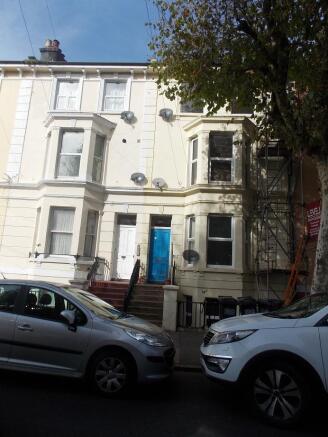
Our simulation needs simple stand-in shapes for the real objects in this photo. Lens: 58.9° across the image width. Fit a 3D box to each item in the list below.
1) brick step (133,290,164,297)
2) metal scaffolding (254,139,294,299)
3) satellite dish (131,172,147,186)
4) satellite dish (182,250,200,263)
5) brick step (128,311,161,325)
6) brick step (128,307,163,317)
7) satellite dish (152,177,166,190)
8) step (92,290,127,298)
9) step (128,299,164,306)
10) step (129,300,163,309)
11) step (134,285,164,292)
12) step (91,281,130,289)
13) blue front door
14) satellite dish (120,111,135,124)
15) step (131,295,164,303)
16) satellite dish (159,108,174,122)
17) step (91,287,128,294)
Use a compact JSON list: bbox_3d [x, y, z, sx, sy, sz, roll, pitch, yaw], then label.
[{"bbox_3d":[-0.479,2.506,9.822,1.220,0.157,0.290,2,-11,4],"label":"brick step"},{"bbox_3d":[4.154,0.209,10.381,1.240,6.100,1.200,2,-11,4],"label":"metal scaffolding"},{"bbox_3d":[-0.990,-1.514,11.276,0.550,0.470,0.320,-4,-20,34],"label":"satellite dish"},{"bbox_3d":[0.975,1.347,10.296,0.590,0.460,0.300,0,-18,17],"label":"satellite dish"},{"bbox_3d":[-0.529,2.905,8.649,1.140,0.157,0.290,2,-11,4],"label":"brick step"},{"bbox_3d":[-0.517,2.805,8.942,1.160,0.157,0.290,2,-11,4],"label":"brick step"},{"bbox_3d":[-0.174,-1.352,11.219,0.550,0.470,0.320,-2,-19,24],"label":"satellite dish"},{"bbox_3d":[-1.817,2.531,9.615,1.260,0.157,0.290,2,-11,4],"label":"step"},{"bbox_3d":[-0.504,2.705,9.235,1.180,0.157,0.290,2,-11,4],"label":"step"},{"bbox_3d":[-0.518,2.815,9.579,1.220,0.170,0.290,2,-10,2],"label":"step"},{"bbox_3d":[-0.469,2.482,10.449,1.220,0.170,0.310,2,-10,2],"label":"step"},{"bbox_3d":[-1.822,2.330,10.204,1.280,0.157,0.290,2,-11,4],"label":"step"},{"bbox_3d":[-0.136,1.449,11.281,0.800,2.090,0.070,2,-10,2],"label":"blue front door"},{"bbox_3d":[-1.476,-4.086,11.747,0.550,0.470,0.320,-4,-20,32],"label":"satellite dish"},{"bbox_3d":[-0.492,2.606,9.528,1.200,0.157,0.290,2,-11,4],"label":"step"},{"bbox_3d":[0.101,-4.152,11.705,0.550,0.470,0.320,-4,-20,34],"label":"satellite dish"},{"bbox_3d":[-1.819,2.431,9.910,1.270,0.157,0.290,2,-11,4],"label":"step"}]

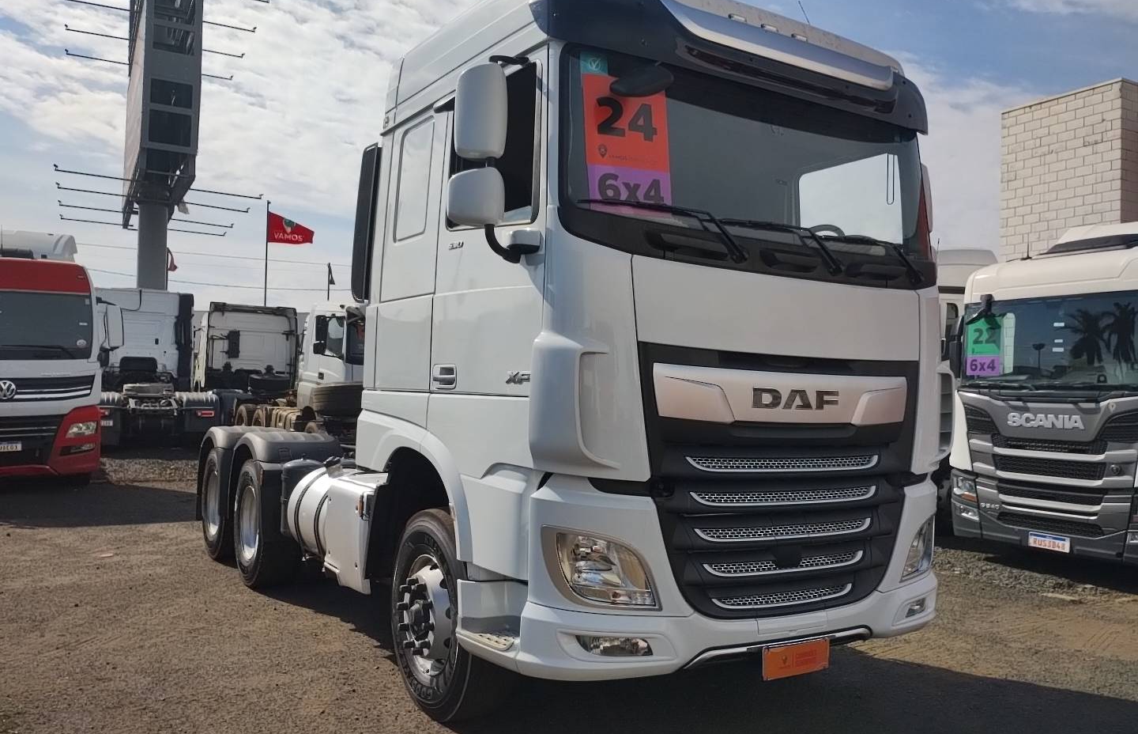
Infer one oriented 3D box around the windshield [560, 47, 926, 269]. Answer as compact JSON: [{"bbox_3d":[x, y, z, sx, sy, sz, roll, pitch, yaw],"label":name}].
[{"bbox_3d":[0.951,-0.914,4.127,2.270,0.740,0.190,3,-10,-33],"label":"windshield"}]

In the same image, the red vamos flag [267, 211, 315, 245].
[{"bbox_3d":[-8.464,-4.232,28.000,1.420,1.000,0.200,2,-1,-9],"label":"red vamos flag"}]

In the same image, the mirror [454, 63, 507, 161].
[{"bbox_3d":[-0.341,-0.983,3.551,0.205,0.380,0.115,3,-1,-23],"label":"mirror"}]

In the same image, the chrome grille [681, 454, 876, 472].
[{"bbox_3d":[0.973,0.410,3.991,1.150,0.073,0.060,3,-2,-33],"label":"chrome grille"}]

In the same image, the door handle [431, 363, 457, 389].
[{"bbox_3d":[-0.565,0.042,4.165,0.045,0.108,0.215,3,-2,-33],"label":"door handle"}]

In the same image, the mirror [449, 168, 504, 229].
[{"bbox_3d":[-0.358,-0.650,3.552,0.220,0.235,0.120,3,-1,-23],"label":"mirror"}]

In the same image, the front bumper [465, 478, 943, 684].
[{"bbox_3d":[0.763,0.860,4.283,2.460,0.740,0.780,3,-2,-33],"label":"front bumper"}]

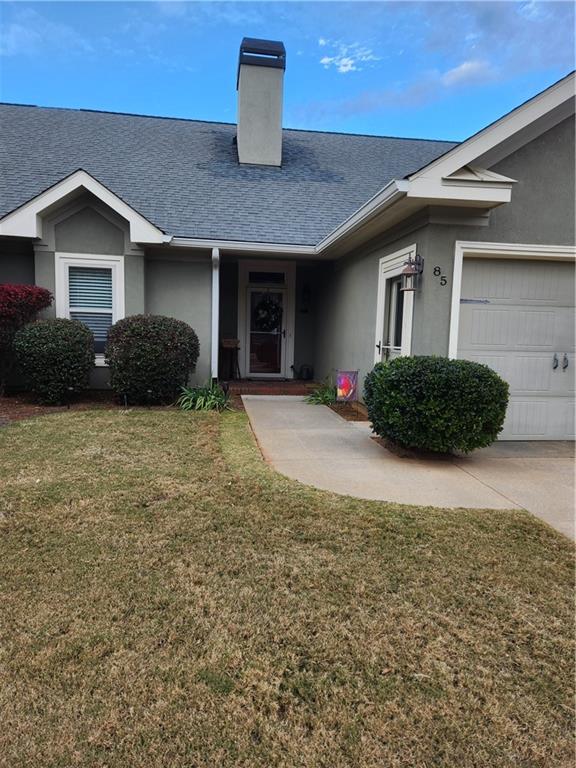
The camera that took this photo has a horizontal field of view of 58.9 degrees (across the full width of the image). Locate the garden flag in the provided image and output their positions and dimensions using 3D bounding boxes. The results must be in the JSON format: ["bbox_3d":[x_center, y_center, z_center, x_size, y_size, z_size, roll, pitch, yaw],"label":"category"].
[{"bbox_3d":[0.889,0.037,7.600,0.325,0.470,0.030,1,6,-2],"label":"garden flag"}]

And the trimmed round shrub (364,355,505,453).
[{"bbox_3d":[1.513,0.205,5.397,1.400,0.980,1.280,1,6,0],"label":"trimmed round shrub"}]

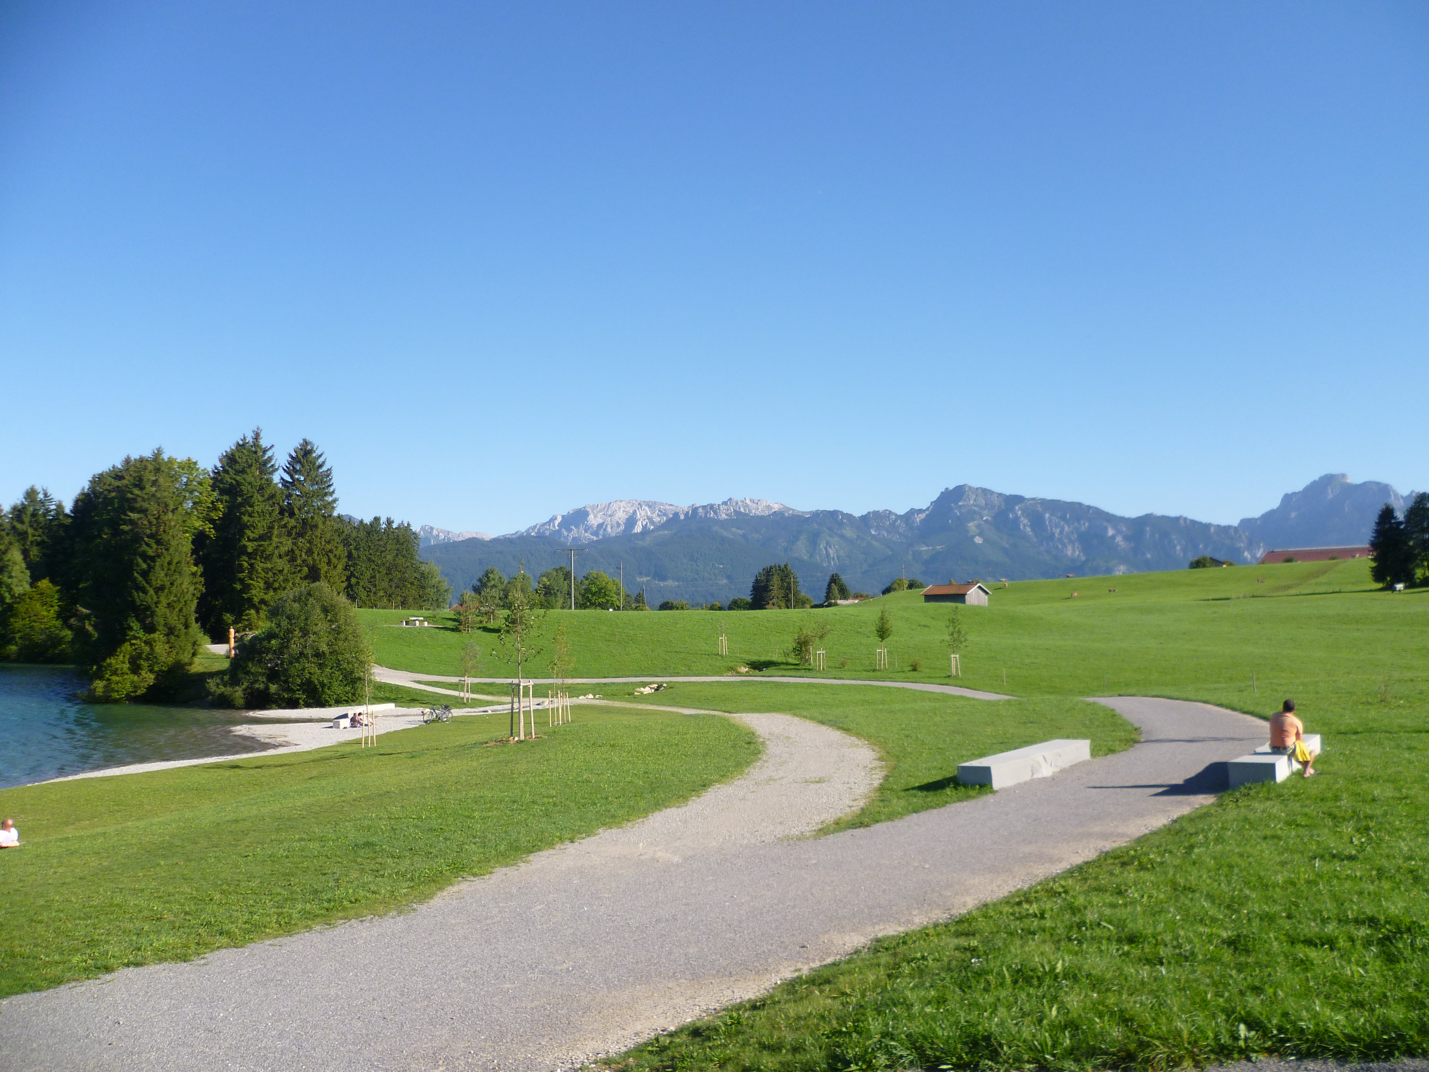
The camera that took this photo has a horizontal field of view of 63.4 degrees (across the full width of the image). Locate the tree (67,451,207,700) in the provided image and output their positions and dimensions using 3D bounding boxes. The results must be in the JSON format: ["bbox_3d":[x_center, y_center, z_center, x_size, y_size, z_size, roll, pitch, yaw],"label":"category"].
[{"bbox_3d":[-53.979,3.703,108.000,12.000,22.500,11.000,1,-4,-27],"label":"tree"}]

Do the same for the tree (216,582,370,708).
[{"bbox_3d":[-35.001,9.040,96.000,12.200,10.400,11.500,1,-4,-20],"label":"tree"}]

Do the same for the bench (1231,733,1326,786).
[{"bbox_3d":[9.627,3.767,19.700,0.650,0.450,4.900,-3,-5,34],"label":"bench"}]

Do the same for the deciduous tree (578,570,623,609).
[{"bbox_3d":[-22.769,11.884,230.000,8.600,10.000,8.600,0,-4,-6],"label":"deciduous tree"}]

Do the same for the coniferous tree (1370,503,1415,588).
[{"bbox_3d":[123.010,1.927,210.000,7.200,15.200,7.200,-3,-4,30],"label":"coniferous tree"}]

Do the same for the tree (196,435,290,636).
[{"bbox_3d":[-51.984,-0.062,128.000,10.200,23.500,9.800,1,-4,-22],"label":"tree"}]

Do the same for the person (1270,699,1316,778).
[{"bbox_3d":[9.405,3.296,18.800,0.700,1.260,0.500,0,-4,-10],"label":"person"}]

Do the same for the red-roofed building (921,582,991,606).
[{"bbox_3d":[48.511,11.764,232.000,8.200,4.500,11.500,3,-5,-43],"label":"red-roofed building"}]

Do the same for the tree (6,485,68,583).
[{"bbox_3d":[-96.810,5.179,165.000,8.600,24.500,8.600,2,-4,-30],"label":"tree"}]

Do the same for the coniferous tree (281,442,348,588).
[{"bbox_3d":[-52.776,-0.514,152.000,8.800,24.300,8.800,1,-4,-19],"label":"coniferous tree"}]

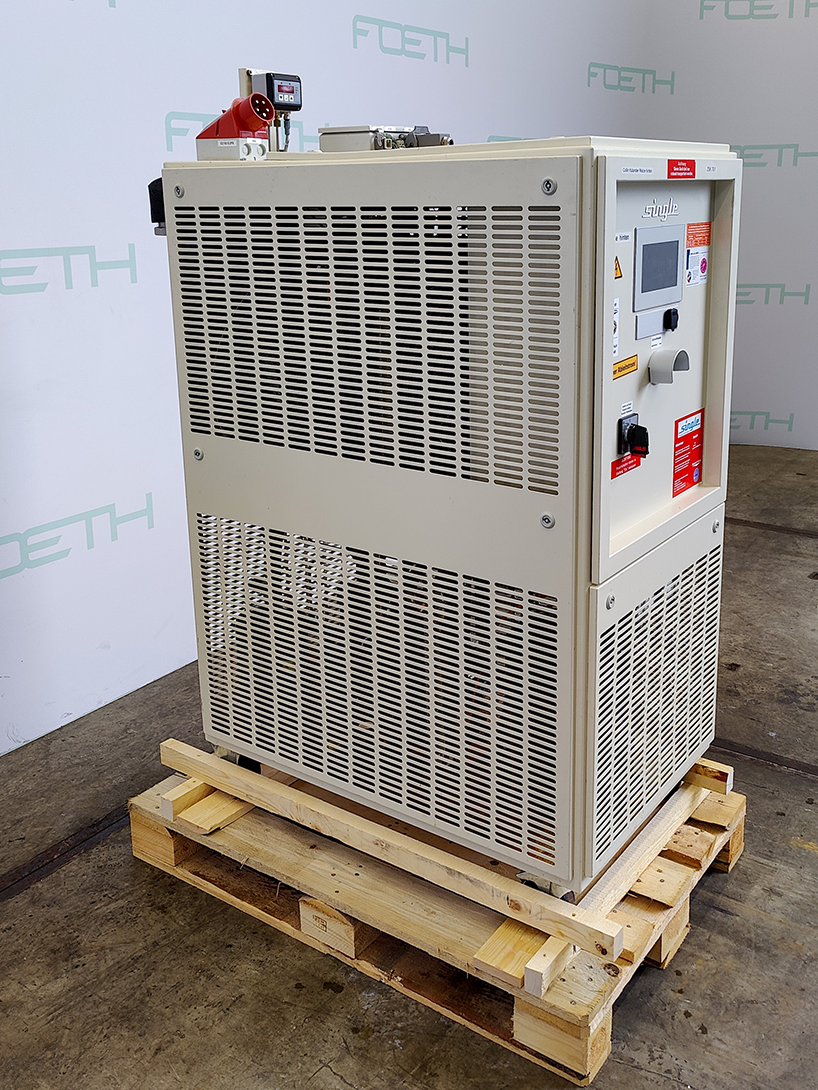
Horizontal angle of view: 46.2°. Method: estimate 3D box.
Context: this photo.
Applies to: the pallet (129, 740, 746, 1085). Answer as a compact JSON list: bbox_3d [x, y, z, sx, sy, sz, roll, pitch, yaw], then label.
[{"bbox_3d":[0.058,0.640,2.336,1.225,0.260,0.820,11,22,34],"label":"pallet"}]

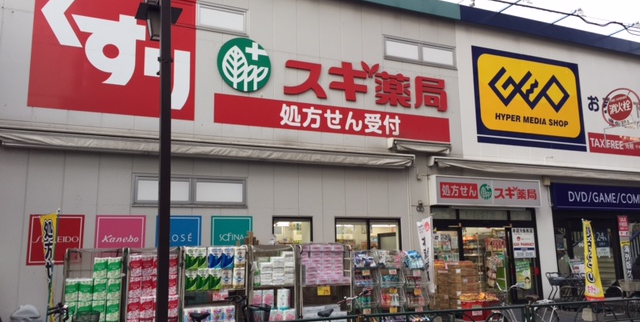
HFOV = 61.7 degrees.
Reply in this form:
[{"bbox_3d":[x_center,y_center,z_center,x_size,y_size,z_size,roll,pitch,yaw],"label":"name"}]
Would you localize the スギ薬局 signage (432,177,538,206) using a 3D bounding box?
[{"bbox_3d":[4.471,0.850,14.201,3.550,0.740,0.220,3,-11,-25],"label":"スギ薬局 signage"}]

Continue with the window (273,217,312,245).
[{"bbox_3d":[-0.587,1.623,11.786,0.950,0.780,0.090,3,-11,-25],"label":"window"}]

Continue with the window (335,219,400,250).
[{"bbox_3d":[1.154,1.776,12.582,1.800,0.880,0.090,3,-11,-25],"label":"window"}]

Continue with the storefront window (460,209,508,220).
[{"bbox_3d":[4.362,1.442,14.254,1.650,0.280,0.070,3,-11,-25],"label":"storefront window"}]

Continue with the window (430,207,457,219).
[{"bbox_3d":[3.184,1.351,13.712,0.770,0.300,0.070,3,-11,-25],"label":"window"}]

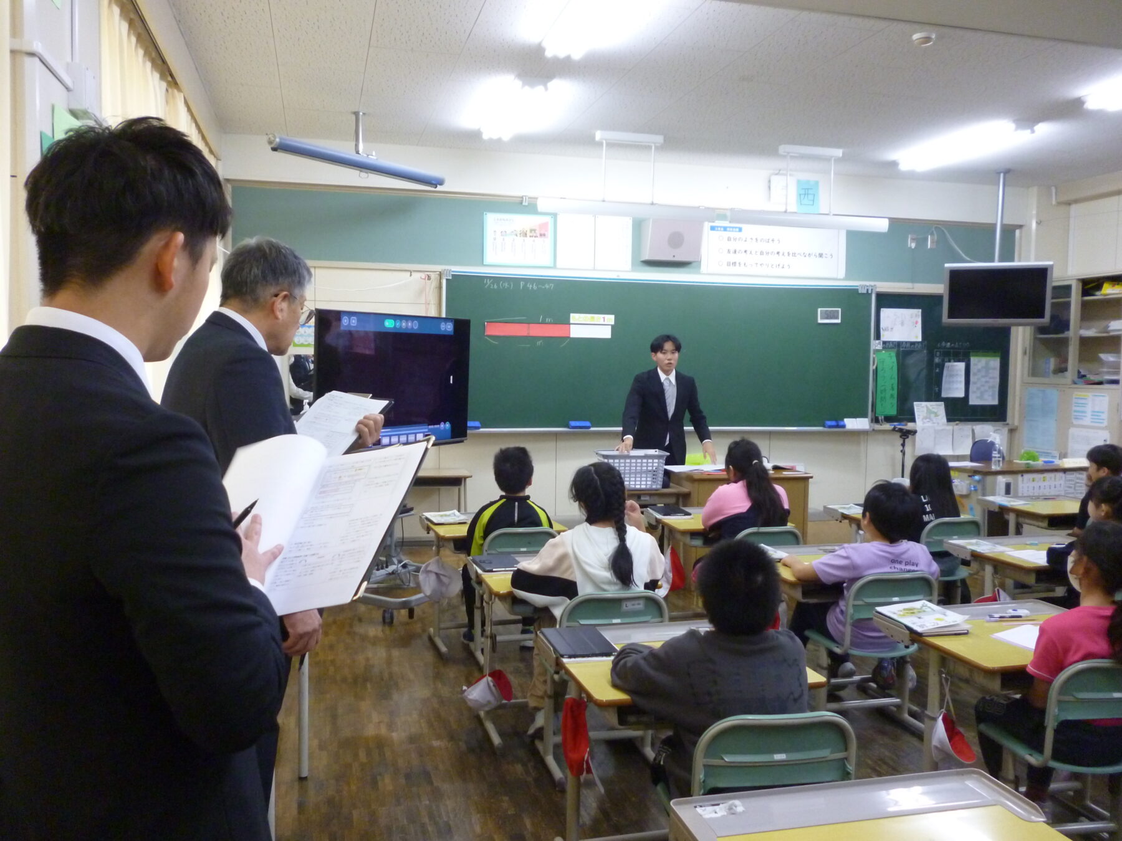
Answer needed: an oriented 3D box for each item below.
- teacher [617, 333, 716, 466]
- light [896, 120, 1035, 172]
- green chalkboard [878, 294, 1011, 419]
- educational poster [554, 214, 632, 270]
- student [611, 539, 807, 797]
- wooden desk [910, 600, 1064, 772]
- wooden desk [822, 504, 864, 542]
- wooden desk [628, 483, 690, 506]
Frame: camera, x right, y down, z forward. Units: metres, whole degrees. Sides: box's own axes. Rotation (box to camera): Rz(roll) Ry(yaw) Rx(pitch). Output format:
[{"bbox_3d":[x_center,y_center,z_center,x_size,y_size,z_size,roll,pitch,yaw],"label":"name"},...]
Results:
[{"bbox_3d":[0.689,0.216,6.085,0.640,1.585,0.460,0,4,-15],"label":"teacher"},{"bbox_3d":[2.751,-1.872,6.277,0.210,0.100,1.240,0,5,-15],"label":"light"},{"bbox_3d":[3.300,-0.530,7.822,1.330,1.120,0.040,0,4,-13],"label":"green chalkboard"},{"bbox_3d":[0.267,-1.379,7.041,0.610,0.410,0.020,0,4,-13],"label":"educational poster"},{"bbox_3d":[0.315,0.754,2.134,0.440,0.985,0.530,0,4,-15],"label":"student"},{"bbox_3d":[1.373,0.929,2.789,0.630,0.585,0.580,0,4,-15],"label":"wooden desk"},{"bbox_3d":[1.898,0.838,5.116,0.700,0.620,0.580,0,5,-15],"label":"wooden desk"},{"bbox_3d":[0.452,0.750,5.752,0.610,0.645,0.410,0,5,-15],"label":"wooden desk"}]

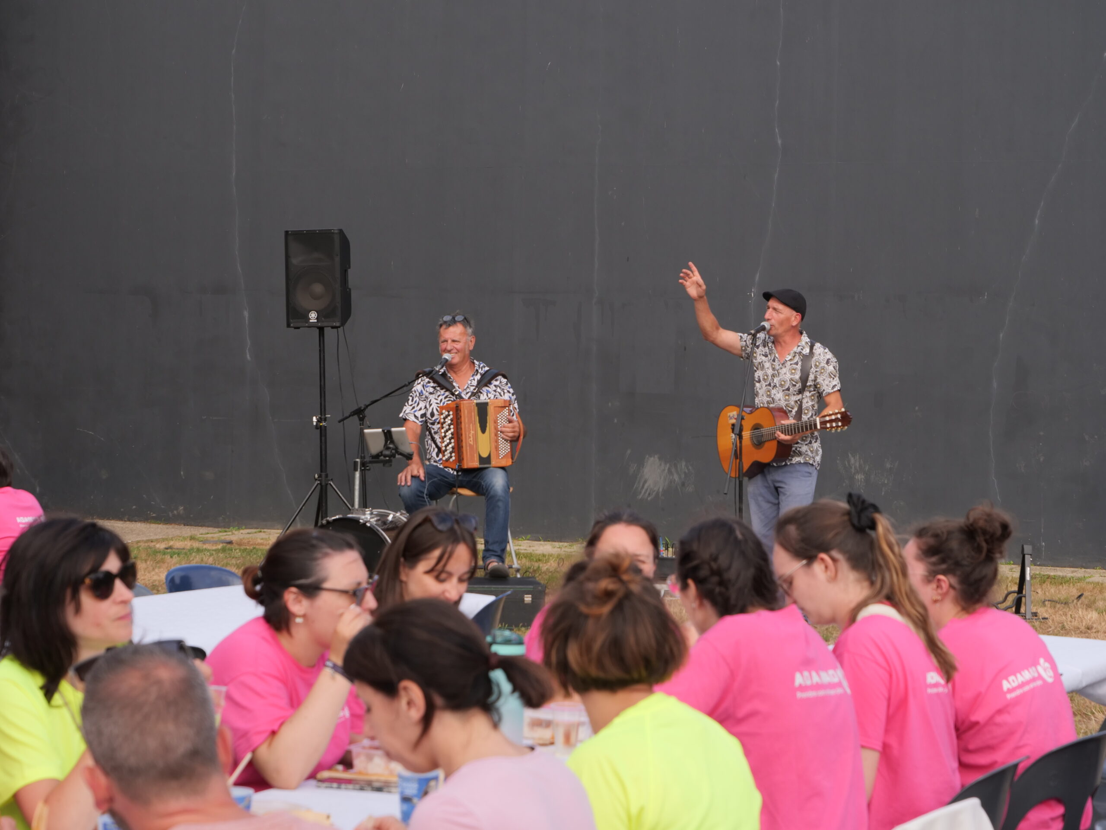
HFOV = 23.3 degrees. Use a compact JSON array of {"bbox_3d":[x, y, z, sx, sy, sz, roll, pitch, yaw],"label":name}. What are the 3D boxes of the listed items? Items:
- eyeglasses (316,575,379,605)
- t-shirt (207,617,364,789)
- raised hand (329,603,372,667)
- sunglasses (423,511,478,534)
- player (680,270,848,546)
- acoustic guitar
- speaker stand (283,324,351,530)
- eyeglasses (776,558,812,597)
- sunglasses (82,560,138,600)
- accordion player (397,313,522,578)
[{"bbox_3d":[-0.426,0.334,5.225,0.145,0.045,0.140,6,12,21],"label":"eyeglasses"},{"bbox_3d":[-0.523,0.691,5.280,0.300,0.570,0.430,1,3,27],"label":"t-shirt"},{"bbox_3d":[-0.380,0.415,5.050,0.080,0.120,0.075,16,0,-44],"label":"raised hand"},{"bbox_3d":[-0.245,0.271,5.889,0.145,0.050,0.140,8,-43,-35],"label":"sunglasses"},{"bbox_3d":[1.058,0.142,13.550,0.750,1.820,0.520,2,4,35],"label":"player"},{"bbox_3d":[1.145,0.096,13.236,0.120,0.370,1.000,-3,-5,-35],"label":"acoustic guitar"},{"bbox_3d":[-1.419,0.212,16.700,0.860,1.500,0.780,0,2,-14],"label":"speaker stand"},{"bbox_3d":[0.538,0.316,5.520,0.140,0.047,0.140,-34,-8,12],"label":"eyeglasses"},{"bbox_3d":[-0.865,0.303,4.965,0.145,0.050,0.145,2,8,40],"label":"sunglasses"},{"bbox_3d":[-0.494,0.157,14.150,0.620,1.370,0.820,0,3,5],"label":"accordion player"}]

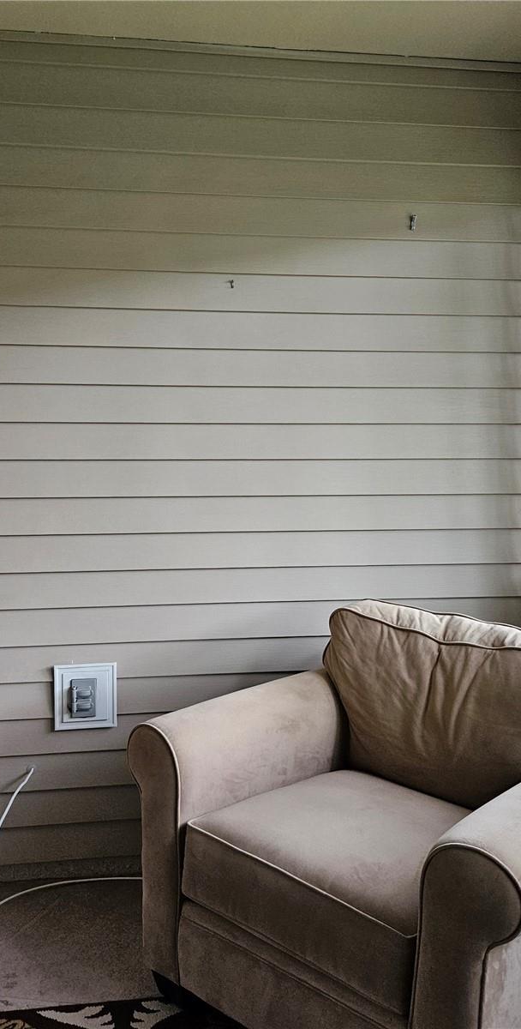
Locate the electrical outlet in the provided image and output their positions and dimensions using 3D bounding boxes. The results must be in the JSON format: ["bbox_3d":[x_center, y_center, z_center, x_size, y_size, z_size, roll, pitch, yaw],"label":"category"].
[{"bbox_3d":[-0.528,0.552,2.758,0.184,0.193,0.043,-1,6,-8],"label":"electrical outlet"}]

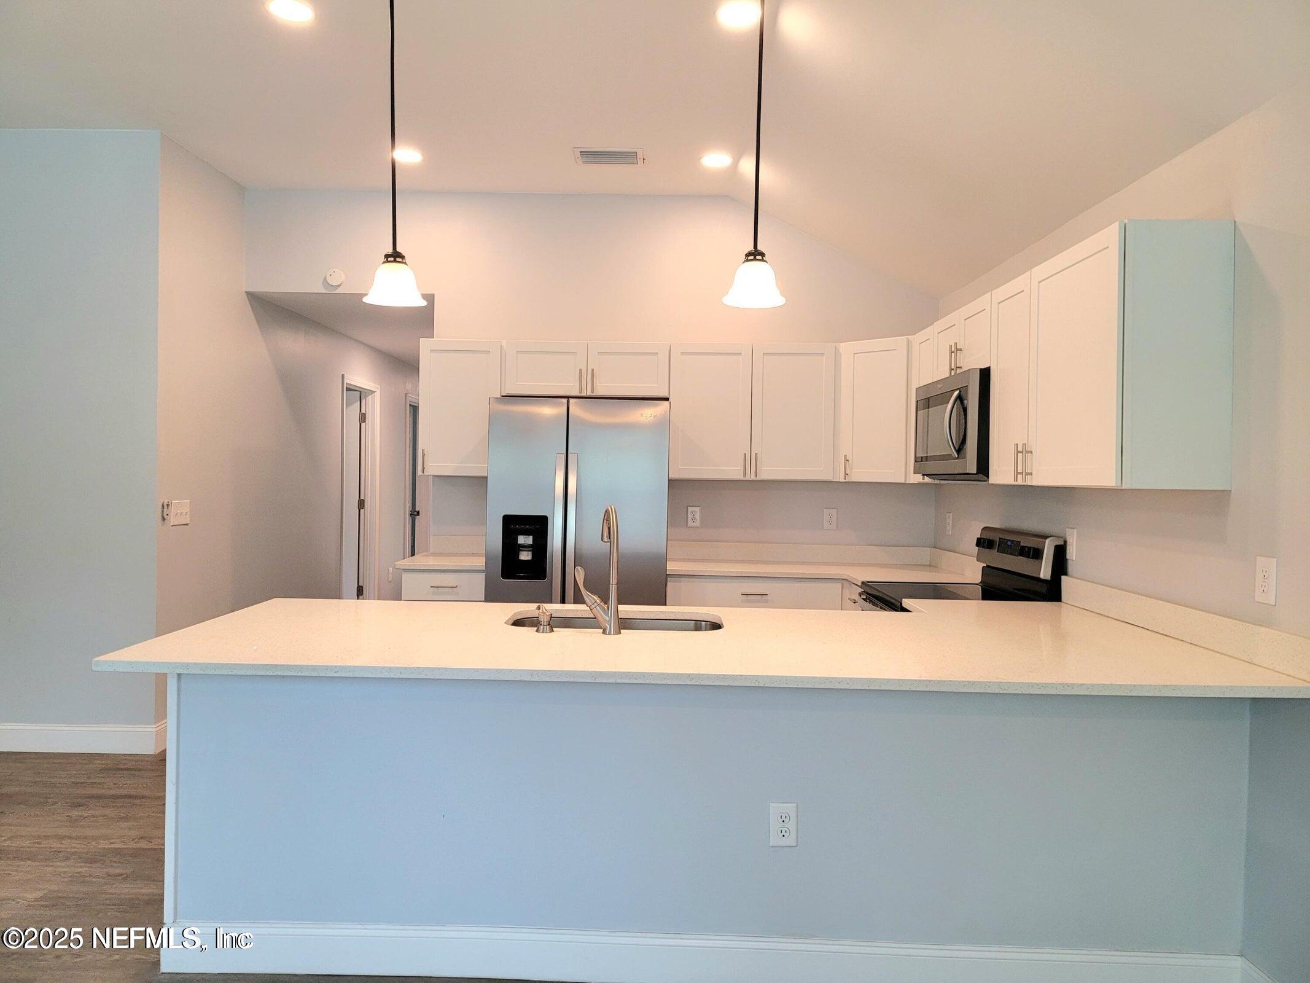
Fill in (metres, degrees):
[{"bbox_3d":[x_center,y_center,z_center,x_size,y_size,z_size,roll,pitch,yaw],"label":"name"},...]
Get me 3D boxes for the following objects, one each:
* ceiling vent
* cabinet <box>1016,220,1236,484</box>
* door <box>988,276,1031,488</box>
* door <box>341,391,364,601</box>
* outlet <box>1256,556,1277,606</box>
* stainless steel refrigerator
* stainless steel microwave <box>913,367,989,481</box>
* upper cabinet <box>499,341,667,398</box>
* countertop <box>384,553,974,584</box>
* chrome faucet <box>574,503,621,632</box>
[{"bbox_3d":[-0.232,-1.698,5.028,0.350,0.020,0.264,1,1,1],"label":"ceiling vent"},{"bbox_3d":[1.477,-0.390,3.131,0.321,0.757,0.693,1,1,0],"label":"cabinet"},{"bbox_3d":[1.317,-0.400,3.645,0.026,0.746,0.413,1,1,0],"label":"door"},{"bbox_3d":[-2.889,0.175,8.319,0.760,2.060,0.040,1,1,0],"label":"door"},{"bbox_3d":[1.584,0.231,2.547,0.010,0.116,0.075,1,1,1],"label":"outlet"},{"bbox_3d":[-0.394,0.412,5.312,0.913,1.765,0.820,1,1,0],"label":"stainless steel refrigerator"},{"bbox_3d":[1.434,-0.266,4.279,0.400,0.430,0.760,1,1,0],"label":"stainless steel microwave"},{"bbox_3d":[-0.377,-0.676,5.578,0.918,0.306,0.319,1,1,0],"label":"upper cabinet"},{"bbox_3d":[0.142,0.421,5.218,2.974,0.033,1.065,1,1,0],"label":"countertop"},{"bbox_3d":[-0.185,0.236,3.041,0.140,0.385,0.240,1,1,-11],"label":"chrome faucet"}]

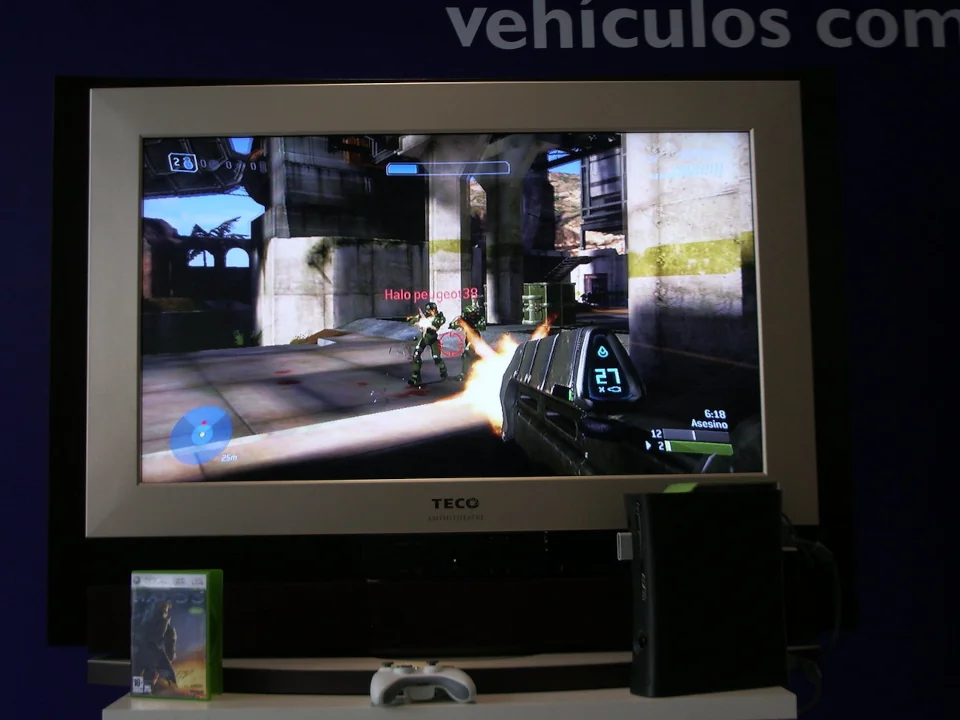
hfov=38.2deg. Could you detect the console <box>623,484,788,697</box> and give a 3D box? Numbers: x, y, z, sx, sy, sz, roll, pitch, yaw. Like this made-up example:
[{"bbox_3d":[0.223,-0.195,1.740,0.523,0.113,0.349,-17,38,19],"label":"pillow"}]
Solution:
[{"bbox_3d":[0.346,0.351,2.146,0.258,0.309,0.083,2,-6,-30],"label":"console"}]

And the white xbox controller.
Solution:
[{"bbox_3d":[-0.086,0.474,2.050,0.153,0.058,0.105,0,-6,-9],"label":"white xbox controller"}]

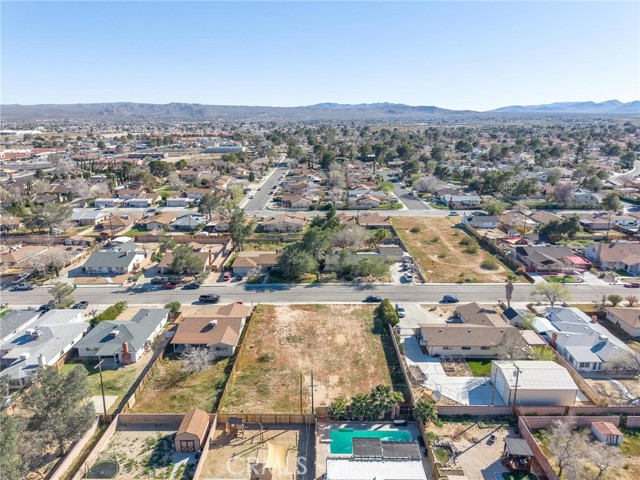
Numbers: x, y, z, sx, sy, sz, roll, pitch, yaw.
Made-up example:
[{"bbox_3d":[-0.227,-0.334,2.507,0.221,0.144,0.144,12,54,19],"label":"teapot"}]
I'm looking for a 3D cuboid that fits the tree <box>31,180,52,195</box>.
[{"bbox_3d":[-178.052,-33.035,282.350,12.320,9.540,12.320,0,16,0],"label":"tree"}]

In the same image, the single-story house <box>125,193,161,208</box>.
[{"bbox_3d":[-96.470,-21.910,243.320,14.950,4.230,16.710,0,16,0],"label":"single-story house"}]

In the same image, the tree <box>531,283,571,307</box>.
[{"bbox_3d":[60.592,14.777,116.831,9.400,6.100,9.400,0,15,0],"label":"tree"}]

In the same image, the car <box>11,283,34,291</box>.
[{"bbox_3d":[-85.280,13.190,127.820,5.570,1.800,1.960,0,16,0],"label":"car"}]

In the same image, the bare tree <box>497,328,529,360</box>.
[{"bbox_3d":[39.428,21.660,91.439,6.200,6.400,6.200,0,15,0],"label":"bare tree"}]

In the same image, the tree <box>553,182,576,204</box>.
[{"bbox_3d":[130.660,-24.000,238.520,12.580,10.930,12.380,0,16,0],"label":"tree"}]

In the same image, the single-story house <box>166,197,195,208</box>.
[{"bbox_3d":[-74.560,-21.420,242.170,14.440,3.920,11.960,0,16,0],"label":"single-story house"}]

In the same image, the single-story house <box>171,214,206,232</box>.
[{"bbox_3d":[-59.784,-7.762,204.069,13.400,4.200,16.500,0,16,0],"label":"single-story house"}]

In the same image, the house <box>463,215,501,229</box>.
[{"bbox_3d":[71.570,-8.460,197.230,14.640,4.330,11.650,0,16,0],"label":"house"}]

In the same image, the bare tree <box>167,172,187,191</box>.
[{"bbox_3d":[-97.002,-38.985,298.245,11.830,12.200,11.830,0,16,0],"label":"bare tree"}]

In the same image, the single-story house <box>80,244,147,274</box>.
[{"bbox_3d":[-70.285,6.575,154.177,15.500,4.200,19.500,0,16,0],"label":"single-story house"}]

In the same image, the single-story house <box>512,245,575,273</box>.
[{"bbox_3d":[80.688,5.943,156.016,18.400,4.400,19.000,0,16,0],"label":"single-story house"}]

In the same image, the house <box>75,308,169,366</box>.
[{"bbox_3d":[-43.110,20.470,98.470,14.030,4.330,20.110,0,16,0],"label":"house"}]

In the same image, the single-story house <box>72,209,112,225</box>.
[{"bbox_3d":[-111.684,-10.972,215.424,14.000,4.100,15.800,0,16,0],"label":"single-story house"}]

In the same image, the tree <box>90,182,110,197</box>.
[{"bbox_3d":[-137.030,-30.995,275.711,10.940,9.290,10.940,0,16,0],"label":"tree"}]

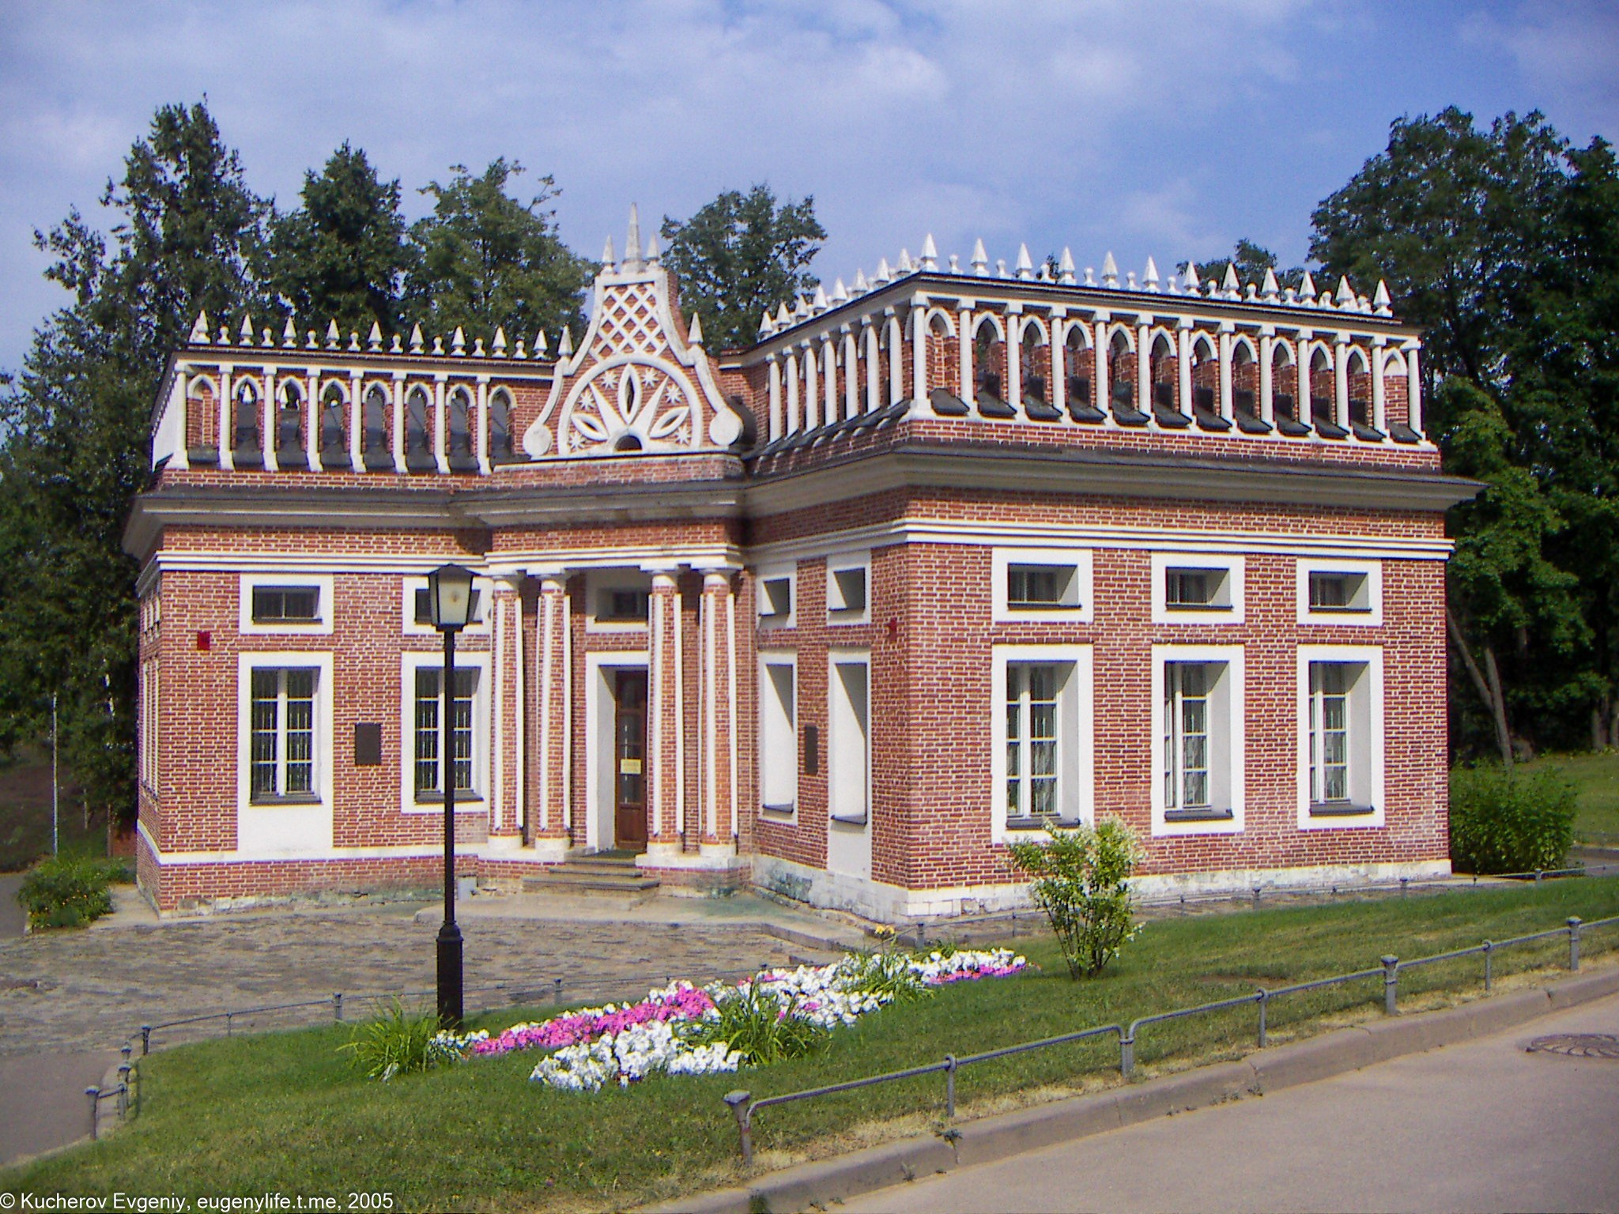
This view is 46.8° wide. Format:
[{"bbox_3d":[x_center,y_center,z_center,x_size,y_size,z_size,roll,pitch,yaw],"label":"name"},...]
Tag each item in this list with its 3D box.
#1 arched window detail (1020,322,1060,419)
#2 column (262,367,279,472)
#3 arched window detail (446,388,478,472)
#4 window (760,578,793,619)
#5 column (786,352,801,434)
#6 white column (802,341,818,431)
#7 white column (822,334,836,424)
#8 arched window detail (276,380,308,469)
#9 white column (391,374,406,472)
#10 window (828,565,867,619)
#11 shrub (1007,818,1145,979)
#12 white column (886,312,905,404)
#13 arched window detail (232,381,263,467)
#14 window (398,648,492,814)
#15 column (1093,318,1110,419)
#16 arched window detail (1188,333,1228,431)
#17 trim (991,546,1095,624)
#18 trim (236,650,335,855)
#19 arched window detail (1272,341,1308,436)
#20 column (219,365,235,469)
[{"bbox_3d":[3.101,-3.185,25.257,0.595,1.340,0.280,1,-2,-24],"label":"arched window detail"},{"bbox_3d":[-8.854,-3.064,30.727,0.180,1.660,0.180,1,-3,-22],"label":"column"},{"bbox_3d":[-6.061,-3.099,32.584,0.527,1.485,0.200,1,-2,-23],"label":"arched window detail"},{"bbox_3d":[-0.447,-0.130,29.477,0.216,0.627,1.127,1,-2,-23],"label":"window"},{"bbox_3d":[-0.246,-3.265,28.659,0.154,1.225,0.154,1,-2,-23],"label":"column"},{"bbox_3d":[0.029,-3.400,29.046,0.172,1.313,0.172,1,-2,-23],"label":"white column"},{"bbox_3d":[0.314,-3.431,28.390,0.172,1.303,0.172,1,-2,-23],"label":"white column"},{"bbox_3d":[-8.438,-2.990,30.547,0.496,1.524,0.305,1,-2,-23],"label":"arched window detail"},{"bbox_3d":[-6.915,-3.079,31.519,0.180,1.620,0.180,1,-3,-22],"label":"white column"},{"bbox_3d":[0.525,-0.198,25.579,0.250,0.761,1.243,1,-2,-24],"label":"window"},{"bbox_3d":[2.064,2.260,14.500,1.010,1.206,0.959,0,-2,0],"label":"shrub"},{"bbox_3d":[1.141,-3.297,25.003,0.200,1.375,0.200,1,-2,-24],"label":"white column"},{"bbox_3d":[-9.356,-3.046,31.150,0.507,1.419,0.200,1,-2,-23],"label":"arched window detail"},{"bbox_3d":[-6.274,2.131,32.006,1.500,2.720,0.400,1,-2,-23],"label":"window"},{"bbox_3d":[4.097,-3.321,26.200,0.180,1.370,0.180,1,-3,-22],"label":"column"},{"bbox_3d":[5.747,-3.237,26.946,0.520,1.338,0.280,1,-2,-23],"label":"arched window detail"},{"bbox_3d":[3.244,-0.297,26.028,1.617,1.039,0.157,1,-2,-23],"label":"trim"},{"bbox_3d":[-8.422,2.340,30.073,1.467,3.224,0.196,1,-2,-23],"label":"trim"},{"bbox_3d":[7.069,-3.209,27.517,0.480,1.340,0.220,1,-3,-22],"label":"arched window detail"},{"bbox_3d":[-9.237,-3.000,29.668,0.220,1.652,0.220,0,-2,-14],"label":"column"}]

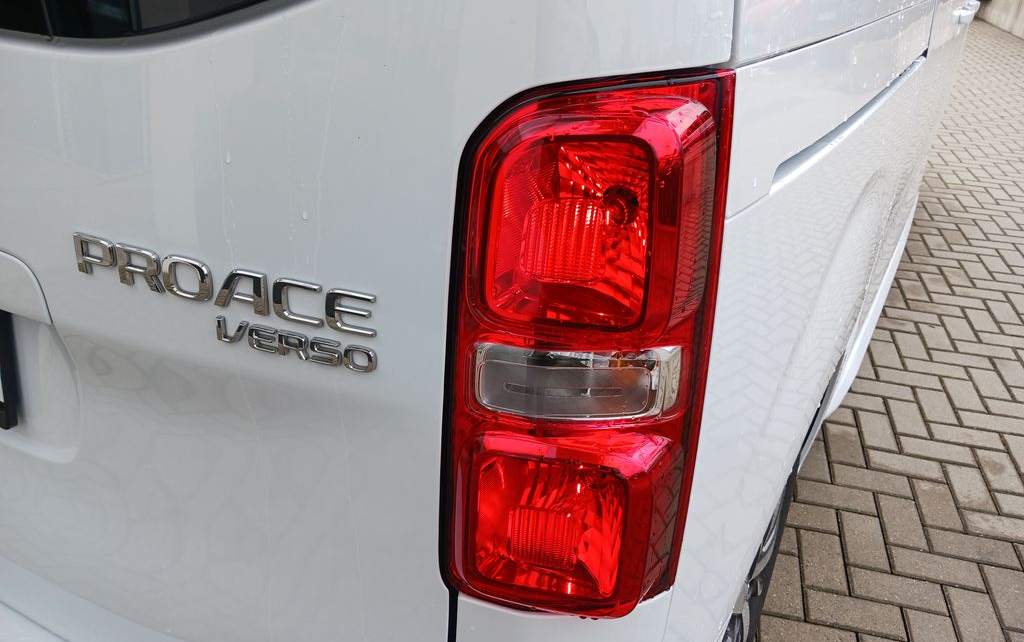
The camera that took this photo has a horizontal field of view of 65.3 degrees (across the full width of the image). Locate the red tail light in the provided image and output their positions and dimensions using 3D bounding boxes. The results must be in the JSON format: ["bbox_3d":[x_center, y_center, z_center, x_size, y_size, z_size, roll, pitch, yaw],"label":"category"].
[{"bbox_3d":[0.060,0.028,0.624,0.176,0.420,0.170,10,26,17],"label":"red tail light"}]

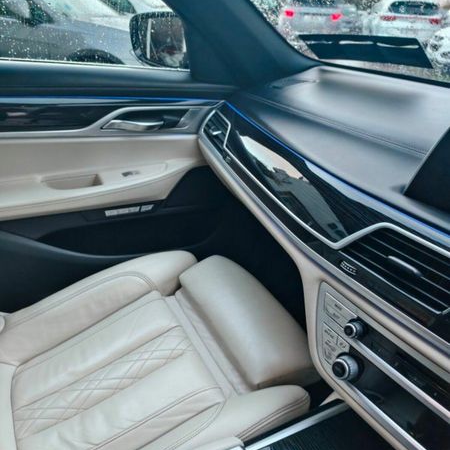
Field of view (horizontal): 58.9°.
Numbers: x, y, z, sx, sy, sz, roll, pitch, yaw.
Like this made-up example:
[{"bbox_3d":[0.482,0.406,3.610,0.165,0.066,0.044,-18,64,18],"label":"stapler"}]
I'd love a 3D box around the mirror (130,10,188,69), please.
[{"bbox_3d":[-0.149,-0.532,1.155,0.235,0.158,0.125,21,34,31],"label":"mirror"}]

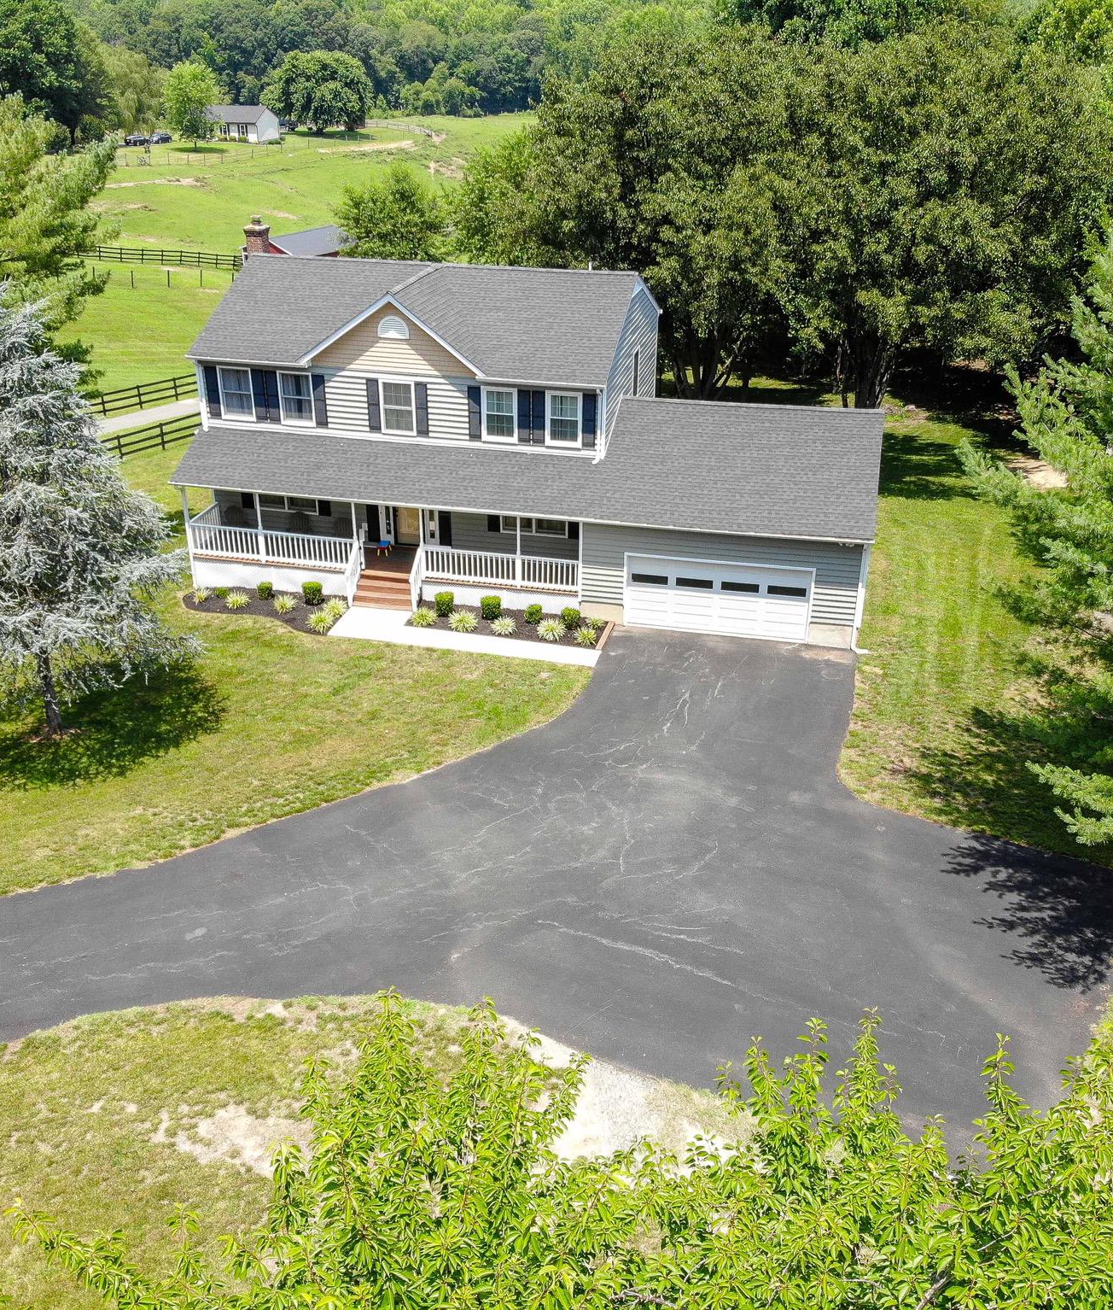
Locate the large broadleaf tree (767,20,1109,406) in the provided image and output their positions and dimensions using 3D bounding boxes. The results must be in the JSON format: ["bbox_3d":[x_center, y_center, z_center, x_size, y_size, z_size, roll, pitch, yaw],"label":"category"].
[{"bbox_3d":[15.253,-17.205,49.407,13.212,15.372,11.891,7,28,13],"label":"large broadleaf tree"}]

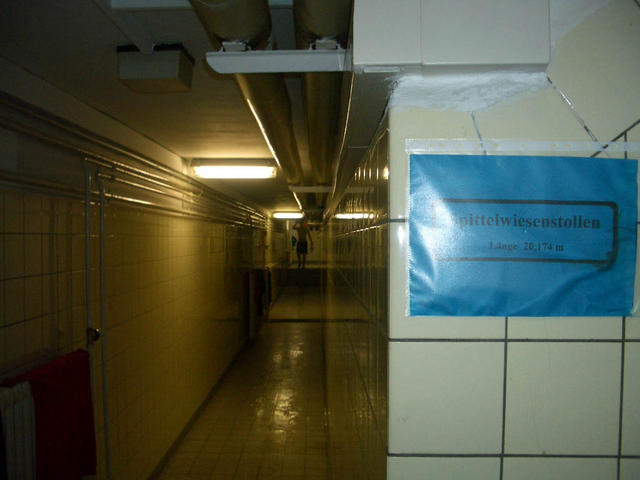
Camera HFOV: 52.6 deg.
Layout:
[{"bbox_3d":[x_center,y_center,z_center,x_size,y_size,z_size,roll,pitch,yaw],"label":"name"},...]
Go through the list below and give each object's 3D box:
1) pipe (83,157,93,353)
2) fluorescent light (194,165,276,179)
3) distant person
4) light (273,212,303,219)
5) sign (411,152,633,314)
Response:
[{"bbox_3d":[-1.004,0.069,2.800,0.030,0.840,0.030,0,0,0],"label":"pipe"},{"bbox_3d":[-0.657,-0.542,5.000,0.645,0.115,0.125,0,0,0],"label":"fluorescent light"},{"bbox_3d":[-0.584,0.150,21.600,0.620,1.720,0.360,0,0,0],"label":"distant person"},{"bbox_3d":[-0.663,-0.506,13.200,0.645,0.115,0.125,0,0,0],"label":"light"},{"bbox_3d":[0.265,-0.004,0.843,0.295,0.209,0.010,0,0,0],"label":"sign"}]

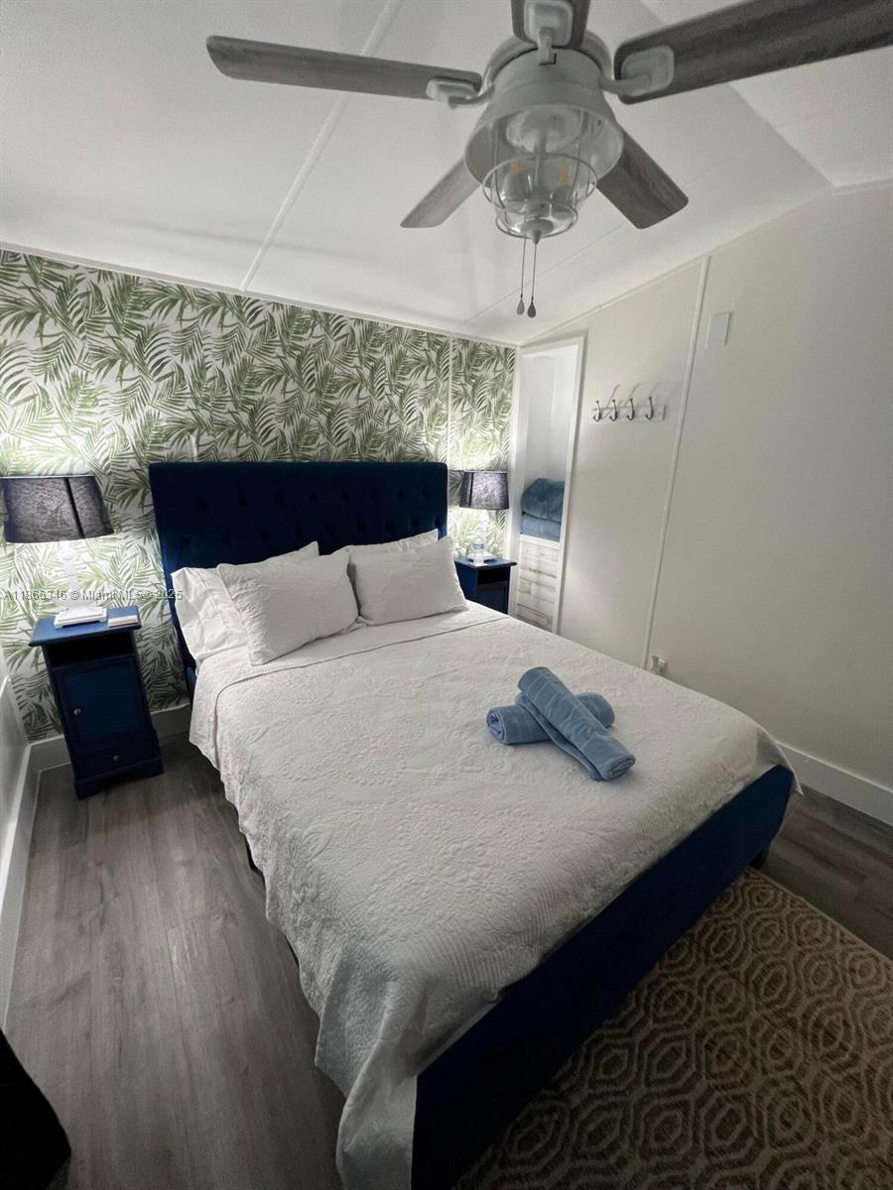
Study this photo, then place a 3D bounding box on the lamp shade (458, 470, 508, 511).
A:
[{"bbox_3d":[0.252,-0.686,2.912,0.322,0.227,0.322,-11,20,-32],"label":"lamp shade"}]

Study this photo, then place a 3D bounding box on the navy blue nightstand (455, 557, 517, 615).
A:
[{"bbox_3d":[0.238,0.131,3.158,0.356,0.720,0.335,-11,20,-32],"label":"navy blue nightstand"}]

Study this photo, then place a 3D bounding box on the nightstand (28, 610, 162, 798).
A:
[{"bbox_3d":[-1.522,0.469,2.018,0.355,0.720,0.339,-11,20,-32],"label":"nightstand"}]

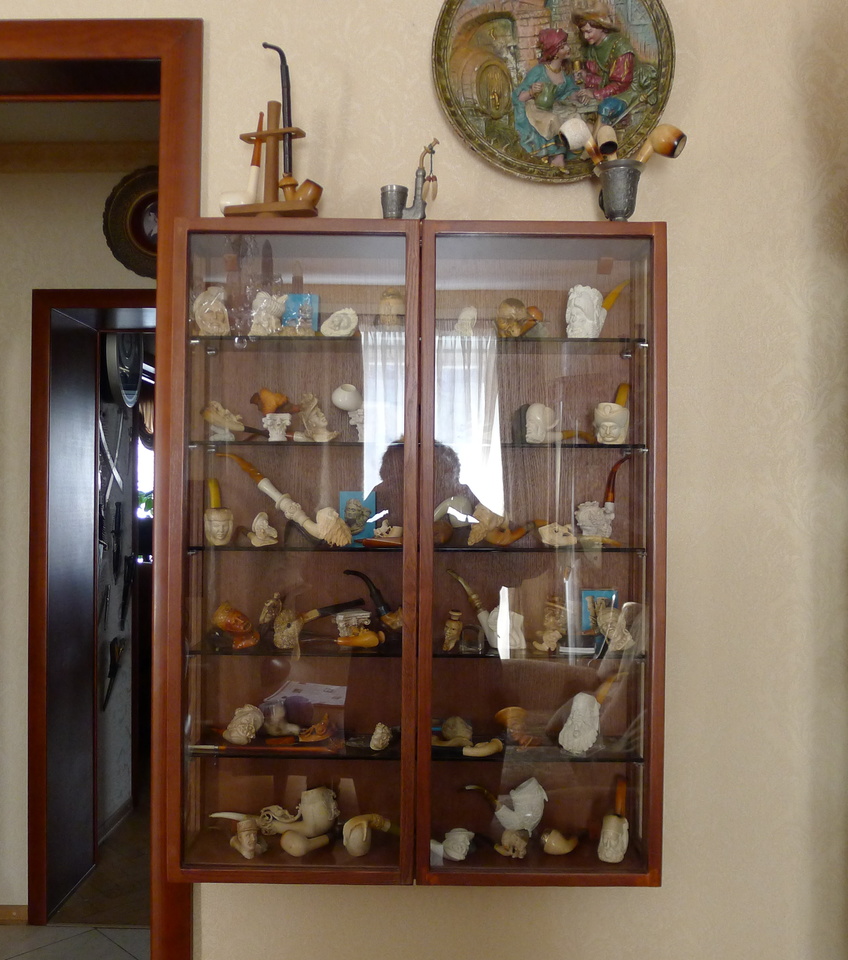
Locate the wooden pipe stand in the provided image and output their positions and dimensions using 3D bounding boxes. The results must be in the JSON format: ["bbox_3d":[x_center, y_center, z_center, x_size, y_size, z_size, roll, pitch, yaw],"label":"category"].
[{"bbox_3d":[-0.194,-0.400,1.123,0.118,0.158,0.050,0,0,16],"label":"wooden pipe stand"}]

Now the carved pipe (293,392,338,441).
[{"bbox_3d":[-0.139,-0.079,1.135,0.056,0.065,0.042,0,0,22],"label":"carved pipe"}]

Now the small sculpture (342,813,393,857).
[{"bbox_3d":[-0.077,0.479,1.200,0.066,0.053,0.036,0,0,0],"label":"small sculpture"}]

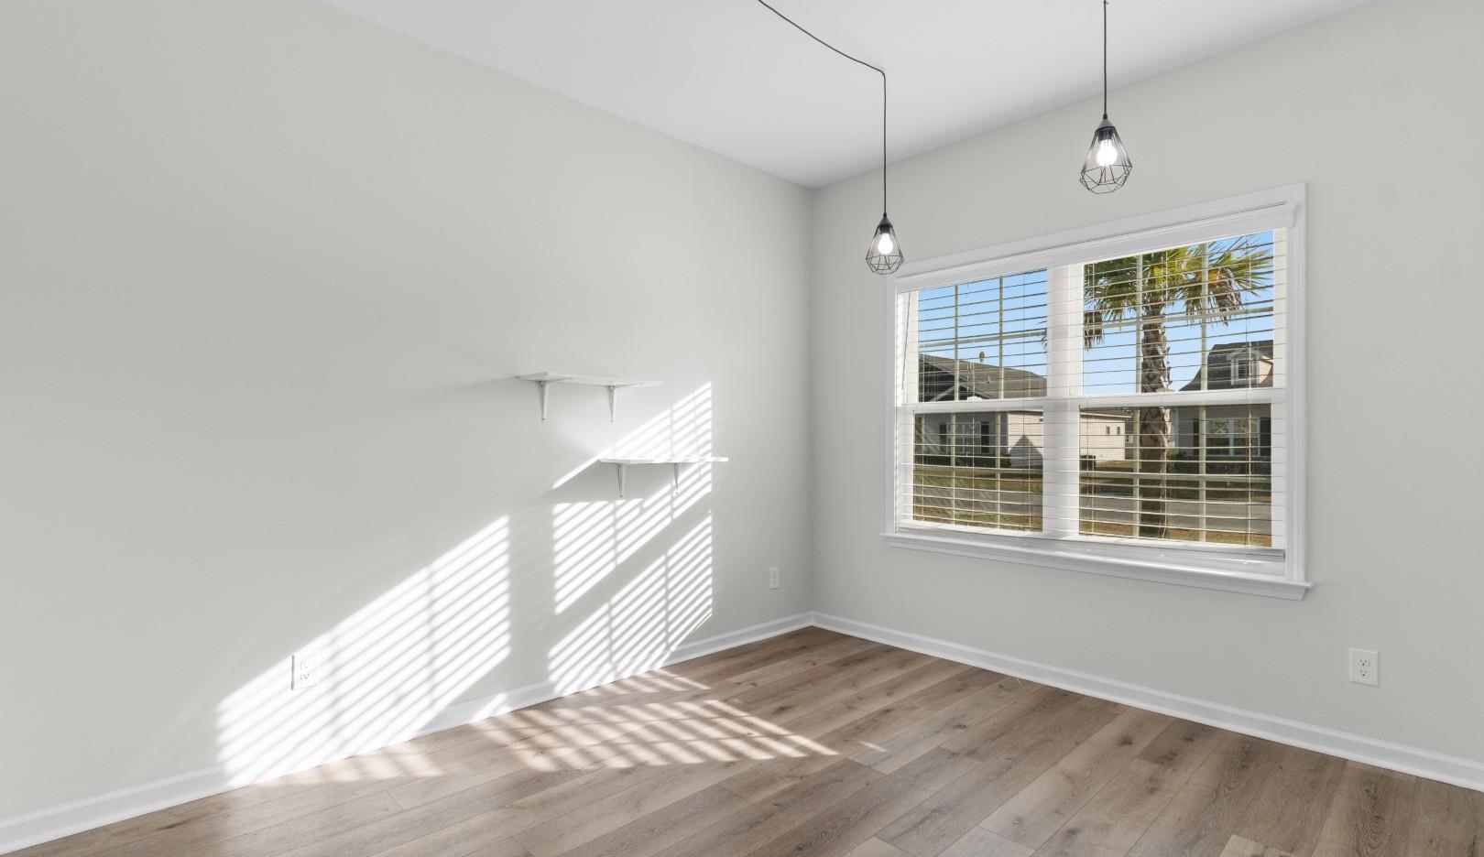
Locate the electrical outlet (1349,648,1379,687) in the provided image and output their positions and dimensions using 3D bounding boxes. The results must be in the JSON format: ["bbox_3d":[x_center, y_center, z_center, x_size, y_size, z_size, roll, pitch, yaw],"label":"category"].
[{"bbox_3d":[2.242,0.863,2.377,0.079,0.123,0.008,0,-1,44],"label":"electrical outlet"}]

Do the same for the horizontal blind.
[{"bbox_3d":[1.494,-0.146,3.147,1.710,1.284,0.065,0,-1,44],"label":"horizontal blind"}]

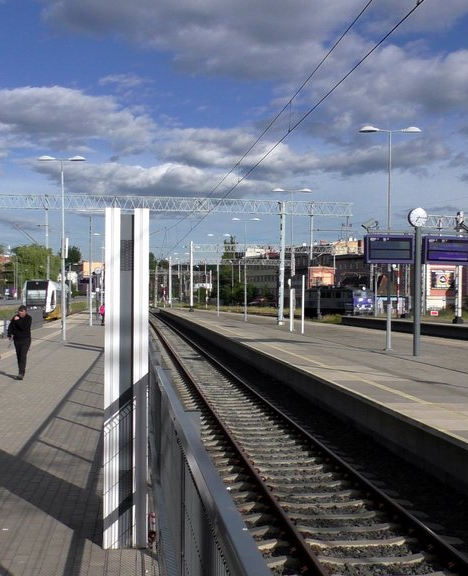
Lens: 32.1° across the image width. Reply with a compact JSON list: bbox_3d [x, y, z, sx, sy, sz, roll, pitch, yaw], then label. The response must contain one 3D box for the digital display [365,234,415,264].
[{"bbox_3d":[5.154,-1.276,27.000,1.600,0.940,0.380,0,-1,-8],"label":"digital display"}]

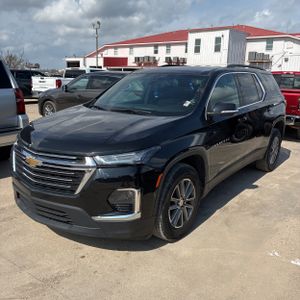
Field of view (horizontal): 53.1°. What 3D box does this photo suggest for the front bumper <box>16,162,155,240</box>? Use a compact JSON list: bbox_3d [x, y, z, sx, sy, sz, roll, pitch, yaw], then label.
[{"bbox_3d":[-0.859,0.364,2.887,1.940,0.630,0.620,9,15,36],"label":"front bumper"}]

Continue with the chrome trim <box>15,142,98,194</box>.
[{"bbox_3d":[-0.976,0.149,2.682,1.260,0.415,0.230,9,15,36],"label":"chrome trim"}]

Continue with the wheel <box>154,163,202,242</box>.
[{"bbox_3d":[0.237,0.493,2.945,0.255,0.788,0.788,9,15,36],"label":"wheel"}]

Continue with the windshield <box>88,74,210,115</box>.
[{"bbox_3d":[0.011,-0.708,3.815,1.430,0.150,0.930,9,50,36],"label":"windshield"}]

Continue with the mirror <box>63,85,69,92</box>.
[{"bbox_3d":[-2.971,-2.167,10.500,0.130,0.190,0.220,6,13,25],"label":"mirror"}]

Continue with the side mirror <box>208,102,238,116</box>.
[{"bbox_3d":[0.764,-0.417,3.126,0.250,0.180,0.180,9,15,36],"label":"side mirror"}]

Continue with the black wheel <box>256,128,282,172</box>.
[{"bbox_3d":[2.104,-0.010,5.331,0.255,0.788,0.788,9,15,36],"label":"black wheel"}]

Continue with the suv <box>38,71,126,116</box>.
[{"bbox_3d":[-2.099,-2.007,11.297,4.620,1.700,1.850,6,13,25],"label":"suv"}]

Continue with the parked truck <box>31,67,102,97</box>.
[{"bbox_3d":[-3.300,-3.321,15.876,2.040,1.920,5.850,7,14,29],"label":"parked truck"}]

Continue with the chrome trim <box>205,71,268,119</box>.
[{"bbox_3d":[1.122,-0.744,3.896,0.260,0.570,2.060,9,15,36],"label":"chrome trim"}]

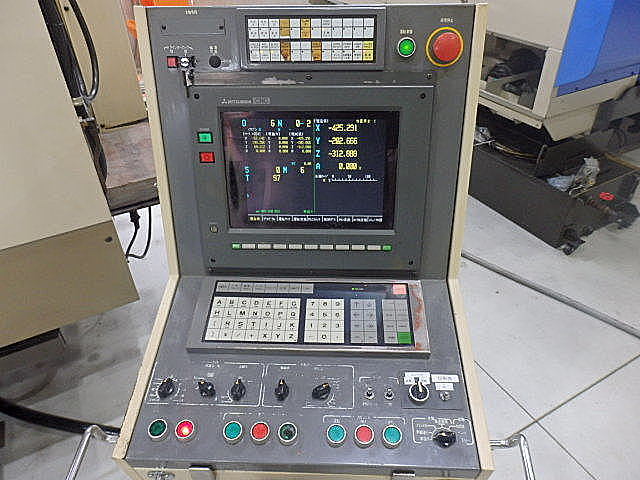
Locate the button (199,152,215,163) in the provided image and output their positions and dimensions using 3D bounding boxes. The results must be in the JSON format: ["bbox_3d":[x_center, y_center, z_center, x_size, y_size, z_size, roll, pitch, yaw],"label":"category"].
[{"bbox_3d":[-0.191,-0.138,0.782,0.025,0.017,0.009,0,21,2],"label":"button"}]

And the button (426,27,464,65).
[{"bbox_3d":[0.194,-0.293,0.703,0.057,0.057,0.030,0,21,2],"label":"button"}]

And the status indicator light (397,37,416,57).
[{"bbox_3d":[0.133,-0.296,0.711,0.028,0.028,0.016,0,21,2],"label":"status indicator light"}]

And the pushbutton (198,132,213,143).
[{"bbox_3d":[-0.192,-0.169,0.770,0.025,0.017,0.009,0,21,2],"label":"pushbutton"}]

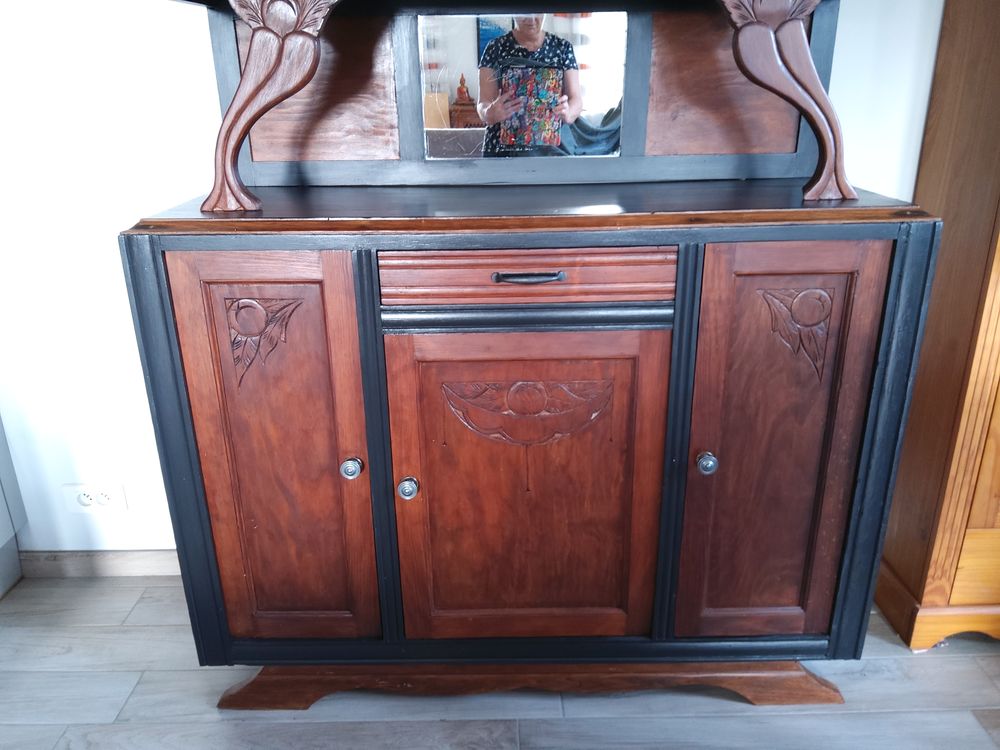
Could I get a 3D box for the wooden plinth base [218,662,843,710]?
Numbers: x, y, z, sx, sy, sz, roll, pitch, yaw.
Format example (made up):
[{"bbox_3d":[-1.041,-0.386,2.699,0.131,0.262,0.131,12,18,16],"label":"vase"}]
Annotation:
[{"bbox_3d":[0.059,0.554,1.692,1.271,0.110,0.400,-1,20,1],"label":"wooden plinth base"}]

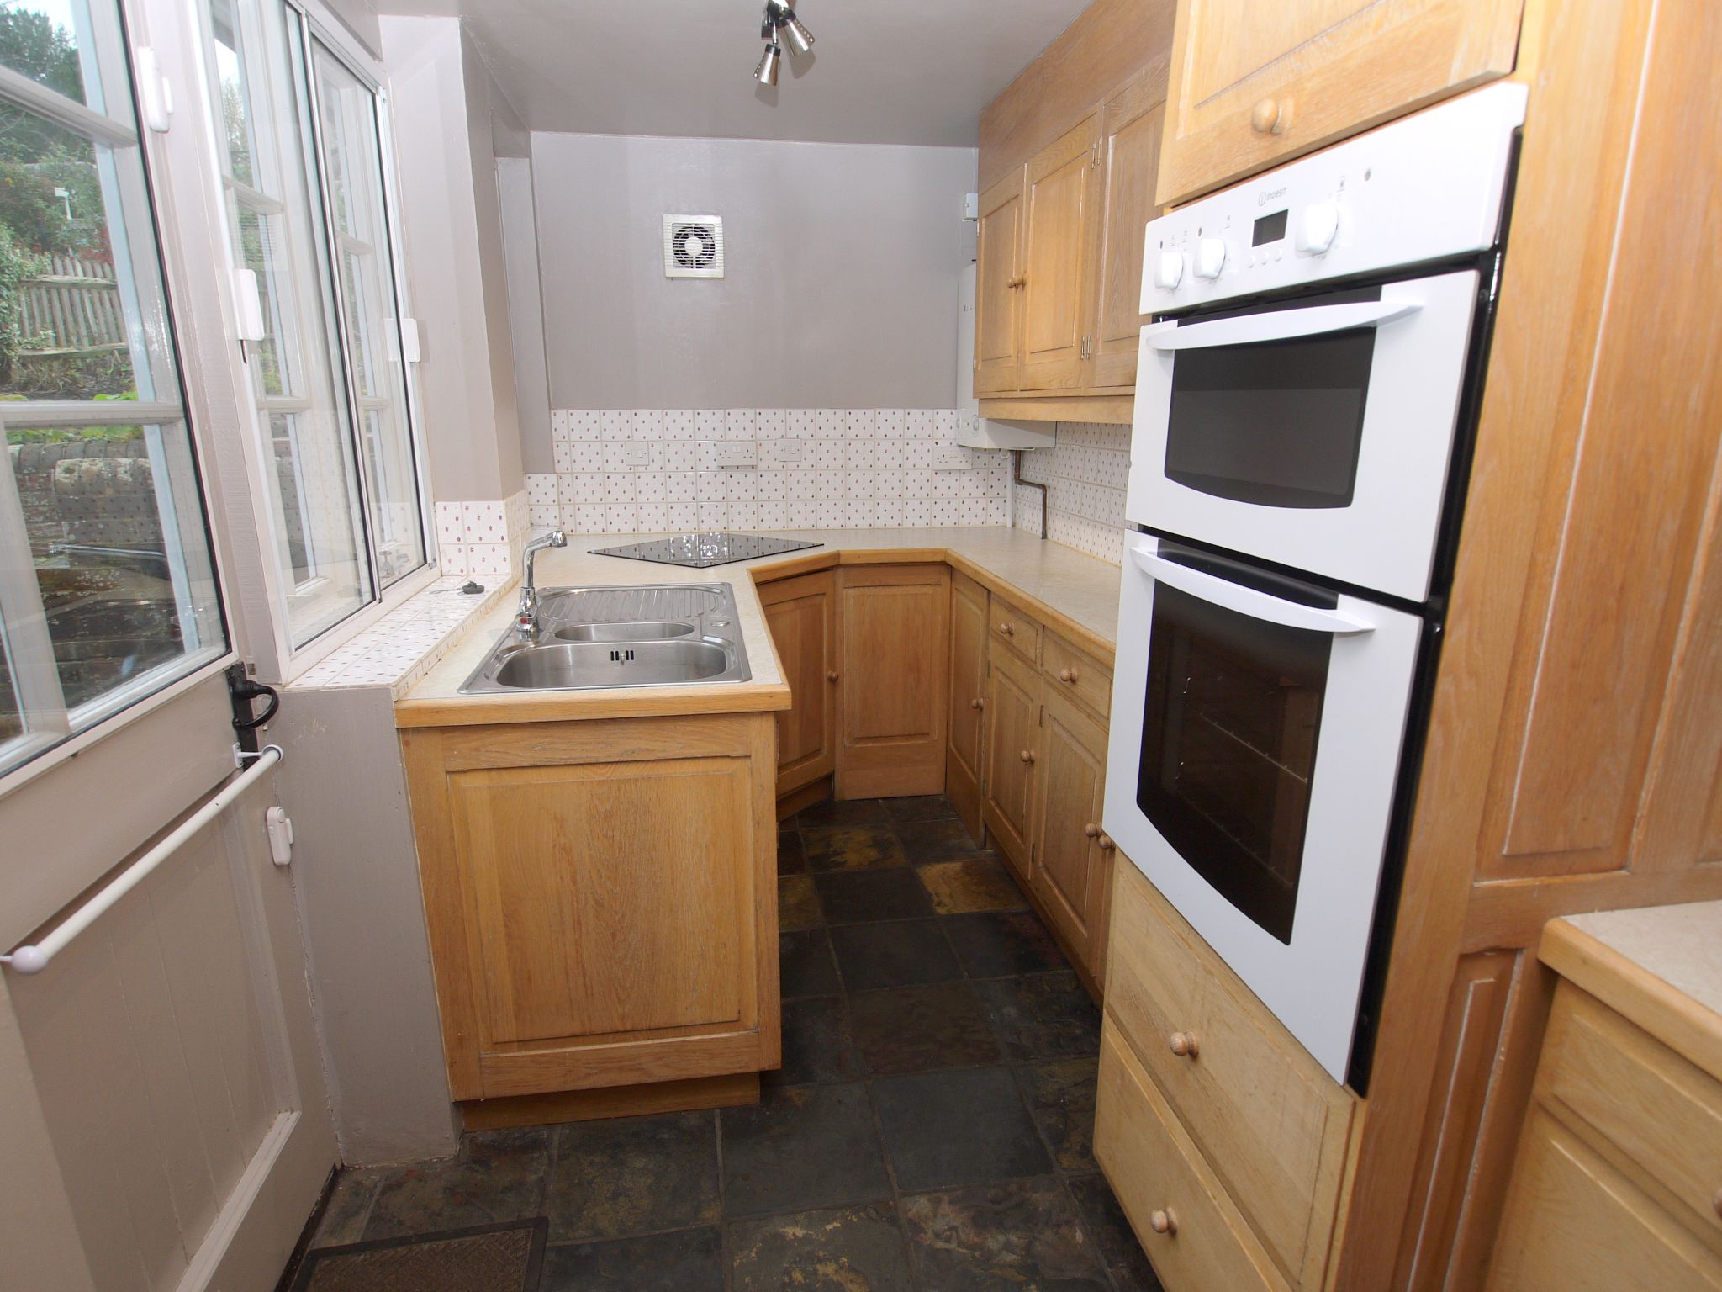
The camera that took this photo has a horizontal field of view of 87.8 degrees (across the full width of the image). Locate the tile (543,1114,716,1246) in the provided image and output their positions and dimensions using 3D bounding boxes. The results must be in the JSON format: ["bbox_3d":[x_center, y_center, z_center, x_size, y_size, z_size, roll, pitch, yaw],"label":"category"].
[{"bbox_3d":[-0.416,0.969,1.665,0.302,0.012,0.290,-2,15,-10],"label":"tile"}]

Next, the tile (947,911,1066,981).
[{"bbox_3d":[0.374,0.773,2.338,0.280,0.011,0.292,-2,14,-9],"label":"tile"}]

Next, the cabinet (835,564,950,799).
[{"bbox_3d":[0.070,0.070,3.382,0.397,0.848,0.540,-2,14,-9],"label":"cabinet"}]

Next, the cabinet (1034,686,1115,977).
[{"bbox_3d":[0.700,0.405,2.221,0.400,0.595,0.430,-3,15,-10],"label":"cabinet"}]

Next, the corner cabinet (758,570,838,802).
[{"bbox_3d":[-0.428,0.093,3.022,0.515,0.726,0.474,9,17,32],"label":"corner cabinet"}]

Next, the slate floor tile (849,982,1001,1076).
[{"bbox_3d":[0.137,0.856,2.007,0.292,0.011,0.292,-2,14,-9],"label":"slate floor tile"}]

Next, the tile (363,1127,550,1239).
[{"bbox_3d":[-0.716,0.982,1.613,0.298,0.012,0.290,-2,15,-10],"label":"tile"}]

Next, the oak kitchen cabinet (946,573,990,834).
[{"bbox_3d":[0.548,0.165,3.001,0.400,0.810,0.470,-3,15,-10],"label":"oak kitchen cabinet"}]

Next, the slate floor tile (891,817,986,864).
[{"bbox_3d":[0.276,0.631,2.906,0.280,0.011,0.292,-2,14,-9],"label":"slate floor tile"}]

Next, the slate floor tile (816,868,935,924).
[{"bbox_3d":[0.032,0.724,2.577,0.302,0.012,0.278,-2,15,-10],"label":"slate floor tile"}]

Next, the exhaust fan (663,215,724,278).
[{"bbox_3d":[-0.588,-1.410,3.159,0.206,0.206,0.046,-2,14,-9],"label":"exhaust fan"}]

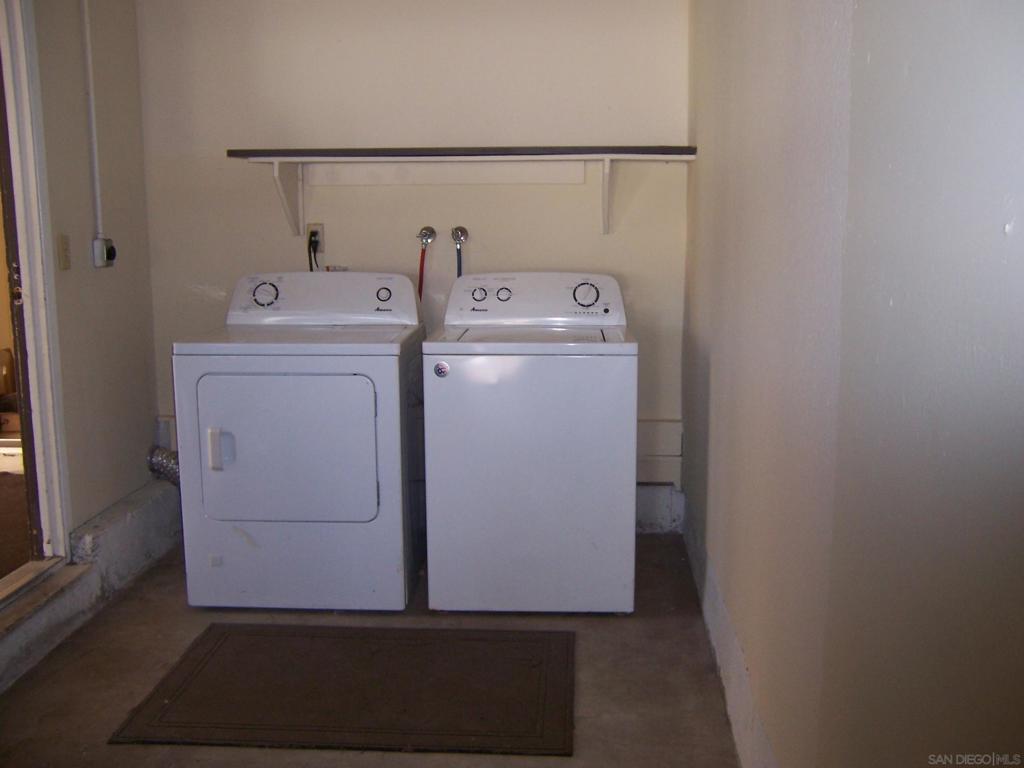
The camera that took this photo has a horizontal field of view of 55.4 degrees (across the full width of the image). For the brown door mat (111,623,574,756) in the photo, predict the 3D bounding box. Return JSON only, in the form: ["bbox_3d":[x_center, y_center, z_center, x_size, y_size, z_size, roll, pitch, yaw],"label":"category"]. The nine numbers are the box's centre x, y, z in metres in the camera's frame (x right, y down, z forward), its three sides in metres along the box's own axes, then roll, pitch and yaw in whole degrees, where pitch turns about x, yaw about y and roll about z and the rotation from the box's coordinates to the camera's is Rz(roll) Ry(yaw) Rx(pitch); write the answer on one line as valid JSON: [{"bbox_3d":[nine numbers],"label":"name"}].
[{"bbox_3d":[-0.415,0.857,2.816,1.187,0.010,0.726,0,10,4],"label":"brown door mat"}]

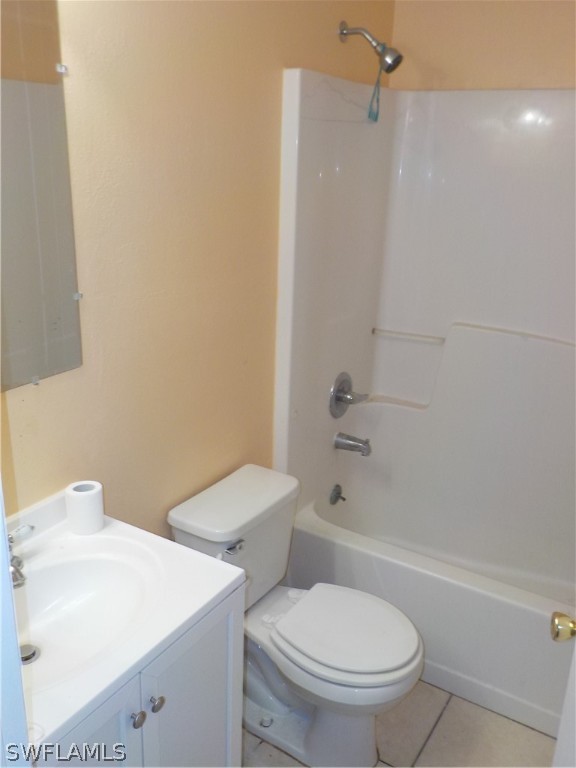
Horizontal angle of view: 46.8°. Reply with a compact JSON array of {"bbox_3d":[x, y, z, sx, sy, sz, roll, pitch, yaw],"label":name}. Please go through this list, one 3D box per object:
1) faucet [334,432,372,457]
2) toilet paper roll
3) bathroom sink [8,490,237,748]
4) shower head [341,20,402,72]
[{"bbox_3d":[0.259,0.240,2.606,0.148,0.073,0.060,13,21,29],"label":"faucet"},{"bbox_3d":[-0.458,0.279,1.503,0.082,0.095,0.082,2,19,-1],"label":"toilet paper roll"},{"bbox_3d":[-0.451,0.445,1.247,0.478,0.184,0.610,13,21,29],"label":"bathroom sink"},{"bbox_3d":[0.276,-1.093,2.157,0.217,0.163,0.070,13,21,29],"label":"shower head"}]

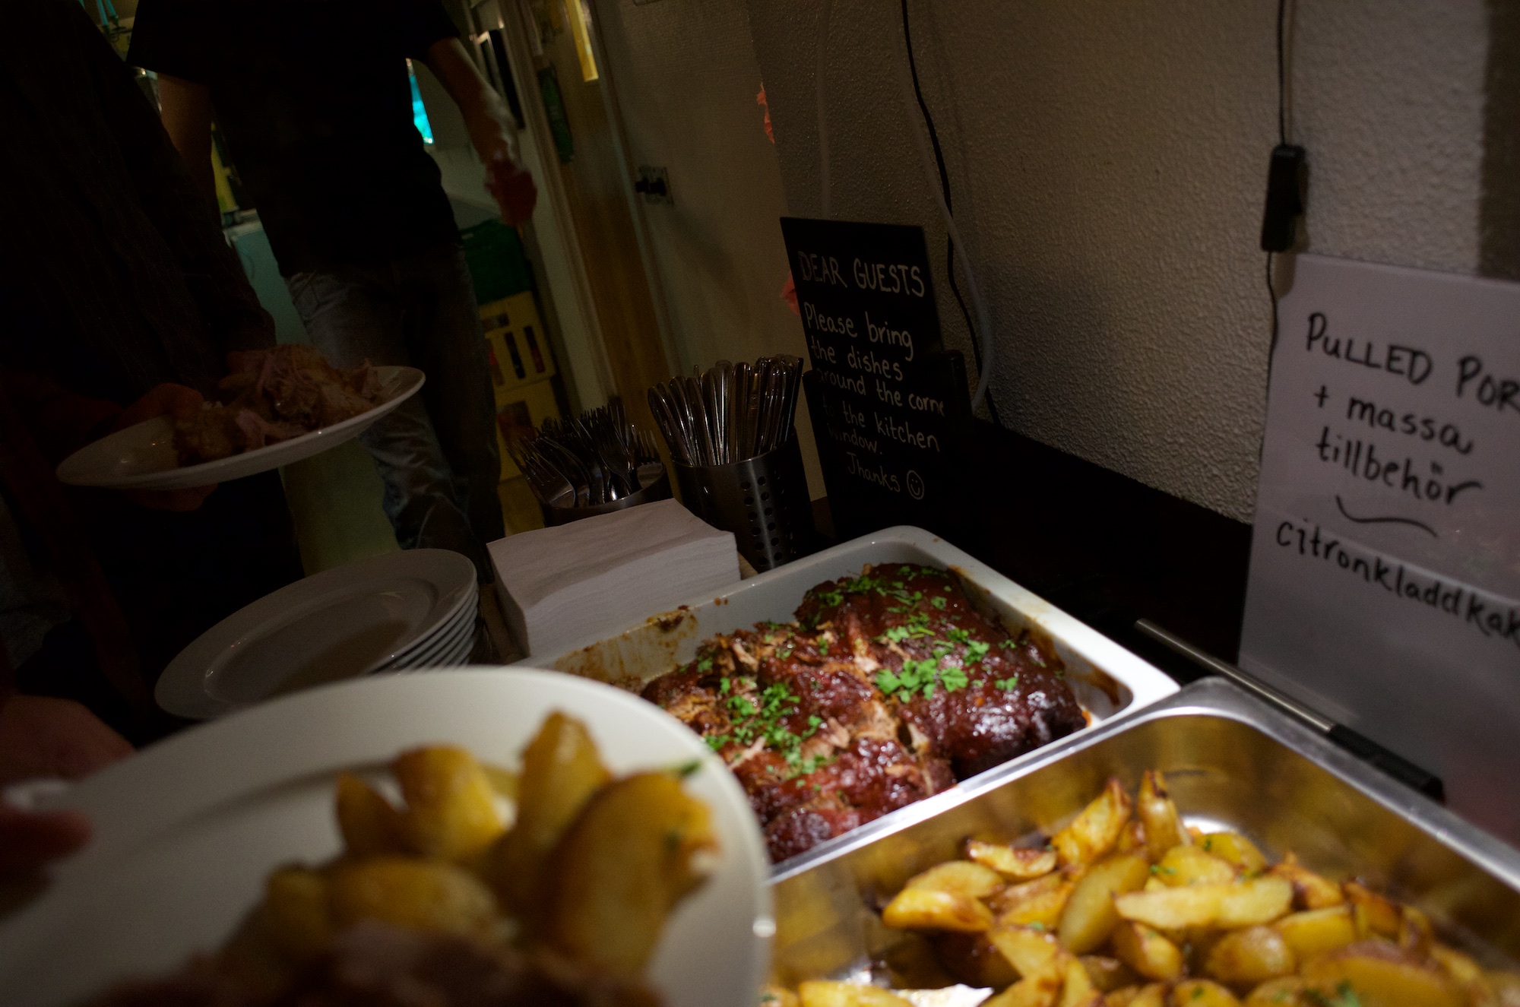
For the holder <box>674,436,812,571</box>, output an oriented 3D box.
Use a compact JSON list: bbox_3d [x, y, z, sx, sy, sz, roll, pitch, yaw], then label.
[{"bbox_3d":[-0.010,0.004,1.150,0.120,0.135,0.120,-13,21,0],"label":"holder"}]

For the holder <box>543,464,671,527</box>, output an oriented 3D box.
[{"bbox_3d":[-0.132,0.042,1.122,0.120,0.135,0.120,-13,21,0],"label":"holder"}]

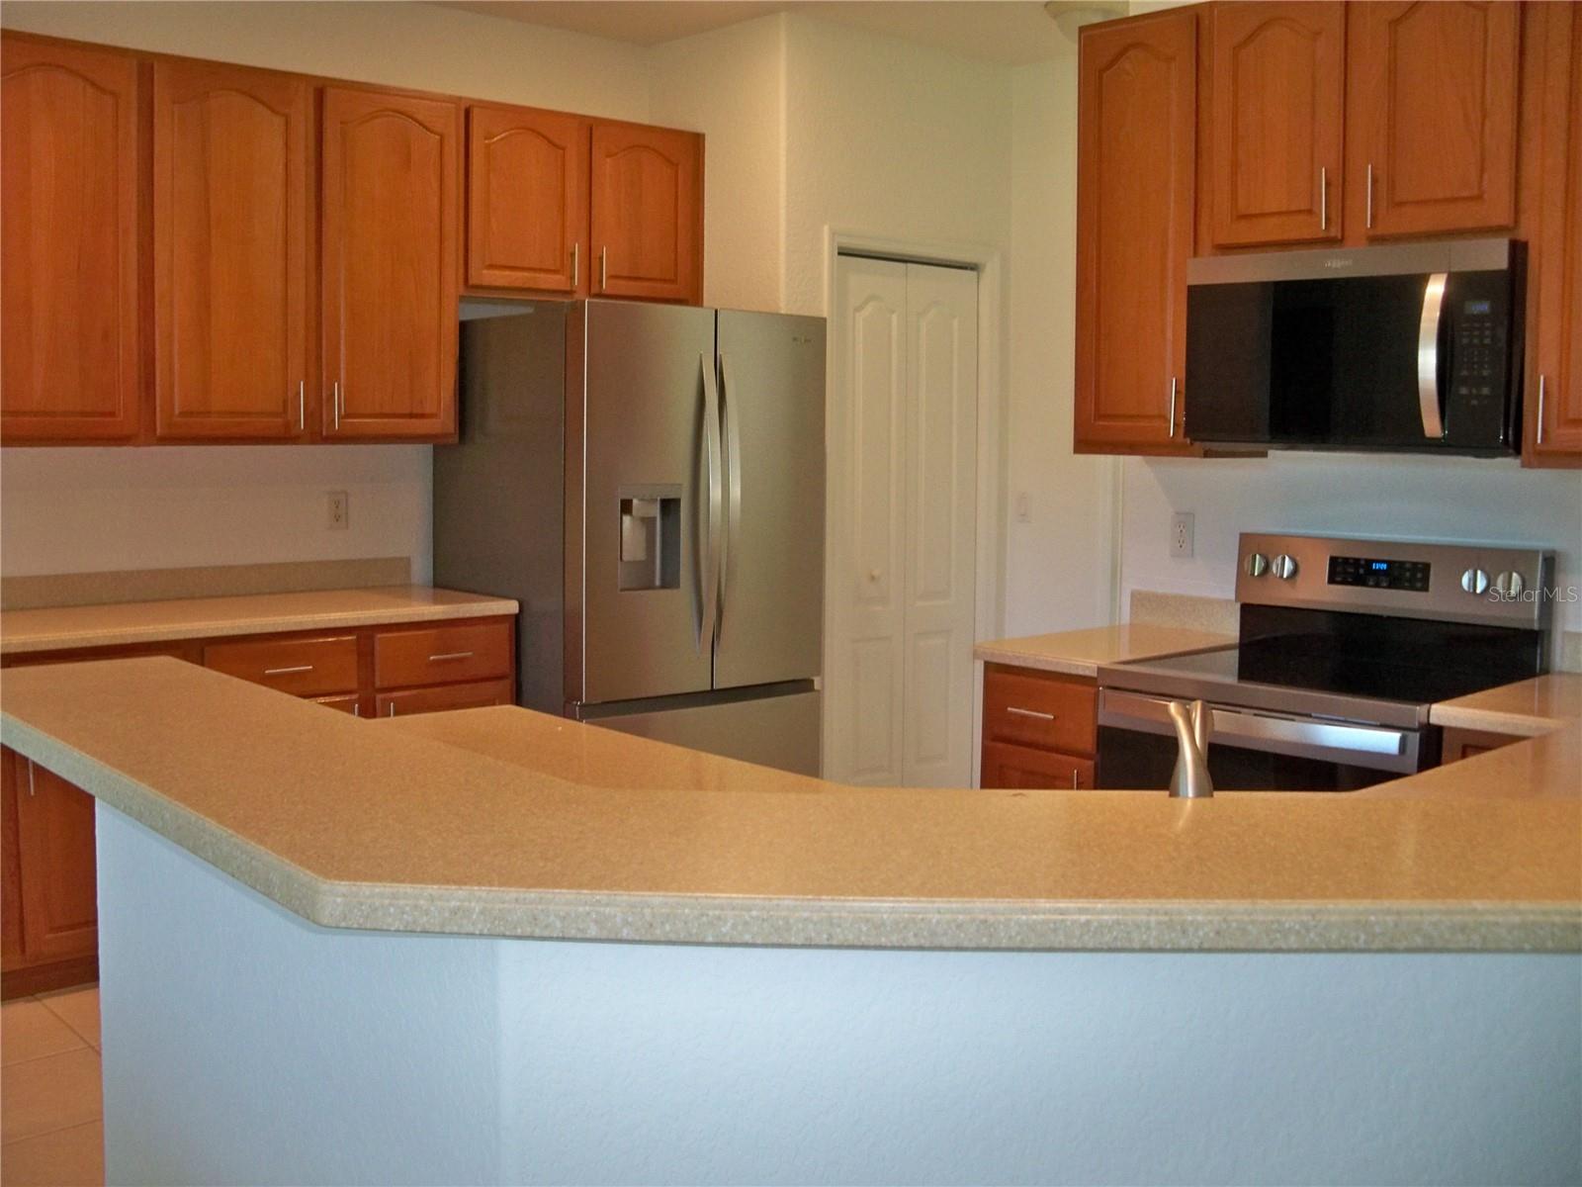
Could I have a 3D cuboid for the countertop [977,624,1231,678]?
[{"bbox_3d":[0.812,0.141,3.954,0.656,0.038,0.377,-4,8,-41],"label":"countertop"}]

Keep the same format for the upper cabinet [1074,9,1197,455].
[{"bbox_3d":[0.944,-0.874,3.967,0.320,1.071,0.393,-4,8,-41],"label":"upper cabinet"}]

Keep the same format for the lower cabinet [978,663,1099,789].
[{"bbox_3d":[0.820,0.593,4.008,0.626,0.876,0.371,-4,8,-41],"label":"lower cabinet"}]

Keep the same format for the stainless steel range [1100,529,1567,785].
[{"bbox_3d":[1.163,0.484,3.549,0.679,1.189,0.760,-4,8,-41],"label":"stainless steel range"}]

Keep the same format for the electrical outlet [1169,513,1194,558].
[{"bbox_3d":[1.022,-0.152,4.180,0.008,0.116,0.072,-4,8,-41],"label":"electrical outlet"}]

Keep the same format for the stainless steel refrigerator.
[{"bbox_3d":[-0.522,0.002,5.212,0.912,1.791,0.890,-4,8,-41],"label":"stainless steel refrigerator"}]

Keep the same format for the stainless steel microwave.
[{"bbox_3d":[1.292,-0.530,3.543,0.390,0.425,0.760,-4,8,-41],"label":"stainless steel microwave"}]

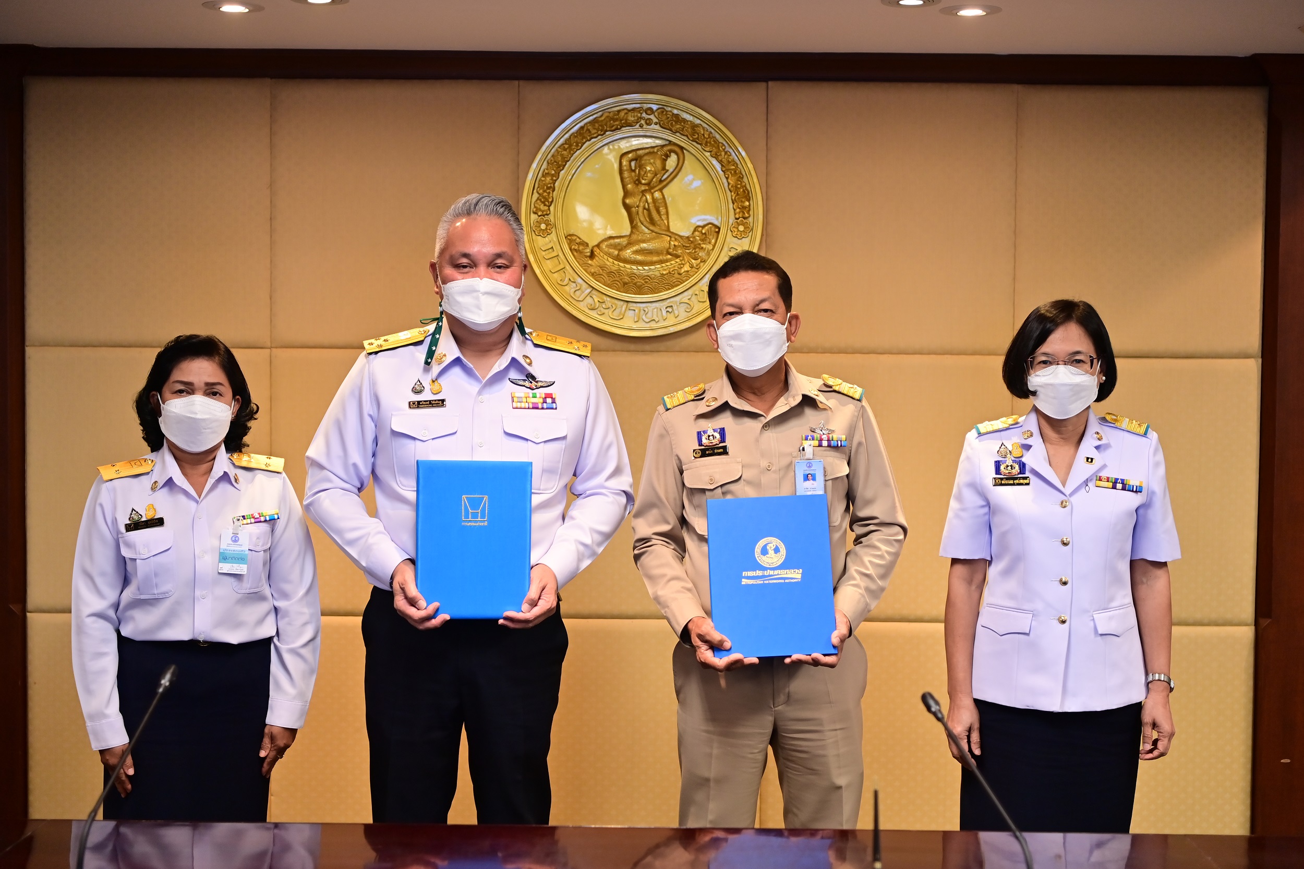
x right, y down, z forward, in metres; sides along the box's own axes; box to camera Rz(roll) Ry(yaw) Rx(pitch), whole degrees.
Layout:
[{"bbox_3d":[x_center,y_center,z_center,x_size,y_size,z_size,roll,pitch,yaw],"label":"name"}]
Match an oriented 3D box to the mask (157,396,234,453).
[{"bbox_3d":[-0.881,-0.021,3.500,0.143,0.112,0.085,2,3,-8],"label":"mask"}]

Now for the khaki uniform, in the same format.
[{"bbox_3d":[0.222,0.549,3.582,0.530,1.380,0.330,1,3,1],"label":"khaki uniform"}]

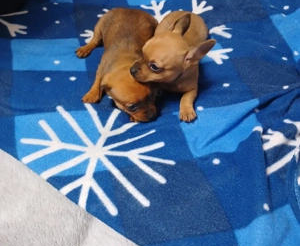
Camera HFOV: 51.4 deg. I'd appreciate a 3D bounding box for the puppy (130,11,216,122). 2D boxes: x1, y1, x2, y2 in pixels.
[{"bbox_3d":[0.050,-0.141,0.590,0.140,0.130,0.235,9,49,5],"label":"puppy"}]

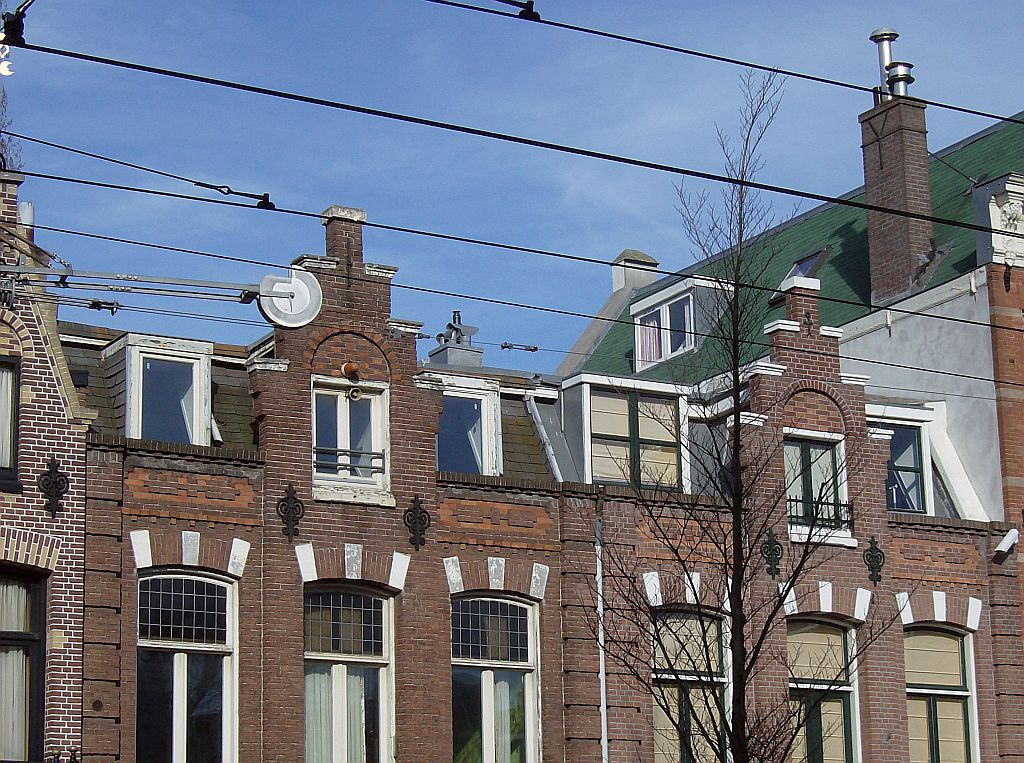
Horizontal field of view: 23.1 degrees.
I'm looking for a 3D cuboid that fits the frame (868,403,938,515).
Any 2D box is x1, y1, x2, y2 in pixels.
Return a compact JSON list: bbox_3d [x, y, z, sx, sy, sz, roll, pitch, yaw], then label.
[{"bbox_3d":[4.931,1.040,32.192,1.020,1.431,0.200,7,-17,-29],"label":"frame"}]

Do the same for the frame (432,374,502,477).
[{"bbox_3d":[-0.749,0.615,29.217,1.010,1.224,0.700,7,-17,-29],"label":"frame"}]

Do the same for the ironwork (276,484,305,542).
[{"bbox_3d":[-2.364,1.411,26.860,0.330,0.620,0.070,7,-17,-29],"label":"ironwork"}]

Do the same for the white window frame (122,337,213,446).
[{"bbox_3d":[-3.744,0.166,27.253,0.992,1.251,0.200,7,-17,-29],"label":"white window frame"}]

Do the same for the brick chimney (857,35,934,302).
[{"bbox_3d":[5.359,-3.050,35.009,0.440,3.950,0.970,7,-17,-29],"label":"brick chimney"}]

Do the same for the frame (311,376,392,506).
[{"bbox_3d":[-1.794,0.675,27.561,0.969,1.357,0.300,7,-17,-29],"label":"frame"}]

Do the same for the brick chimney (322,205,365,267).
[{"bbox_3d":[-1.887,-1.596,28.104,0.420,0.650,0.270,7,-17,-29],"label":"brick chimney"}]

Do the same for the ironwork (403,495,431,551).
[{"bbox_3d":[-1.042,1.559,27.609,0.330,0.620,0.070,7,-17,-29],"label":"ironwork"}]

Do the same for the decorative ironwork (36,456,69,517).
[{"bbox_3d":[-4.670,1.085,25.573,0.330,0.620,0.070,7,-17,-29],"label":"decorative ironwork"}]

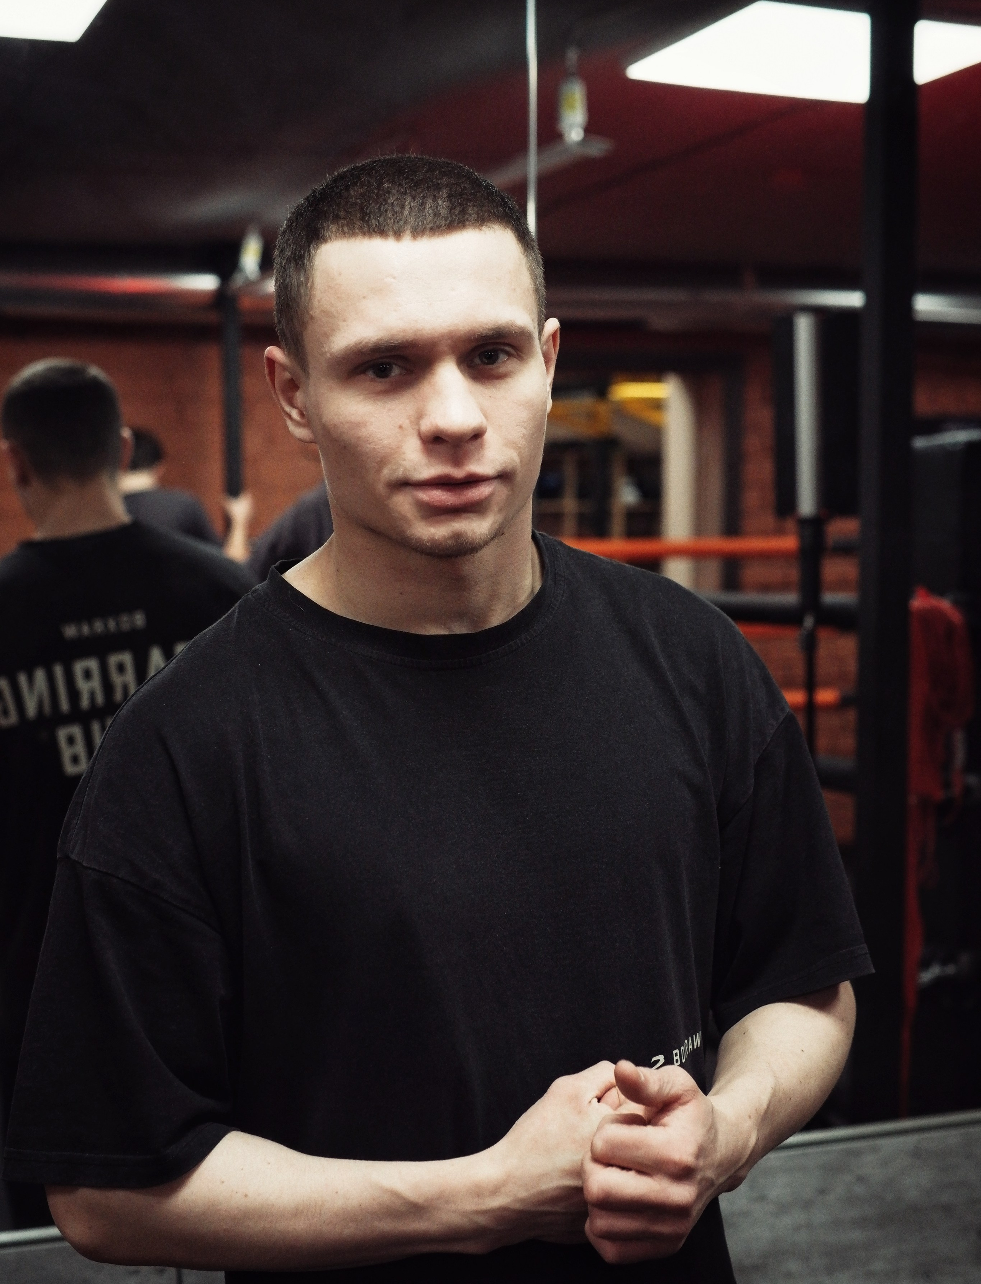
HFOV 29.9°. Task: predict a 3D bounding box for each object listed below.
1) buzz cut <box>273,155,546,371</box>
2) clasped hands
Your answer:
[{"bbox_3d":[-0.047,-0.218,1.140,0.168,0.165,0.192,-7,6,-11],"label":"buzz cut"},{"bbox_3d":[0.074,0.294,1.040,0.142,0.113,0.130,-1,5,-9],"label":"clasped hands"}]

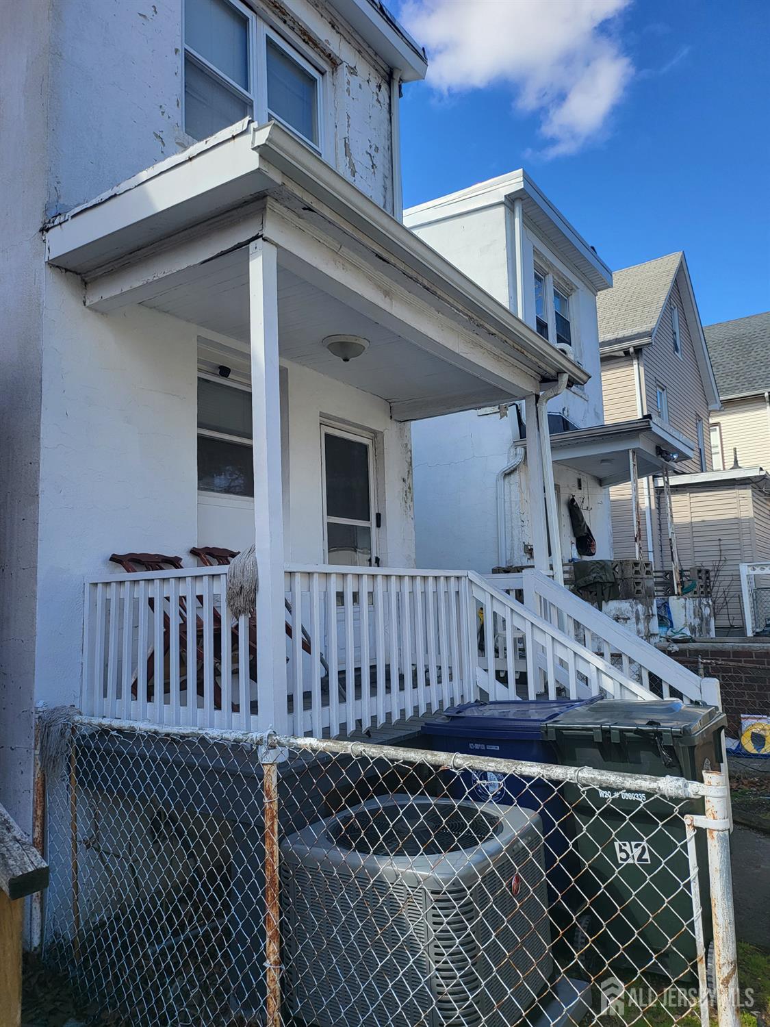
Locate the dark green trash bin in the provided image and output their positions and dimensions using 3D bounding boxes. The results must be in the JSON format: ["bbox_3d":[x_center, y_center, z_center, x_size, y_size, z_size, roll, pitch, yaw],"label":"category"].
[{"bbox_3d":[1.192,1.427,3.307,0.637,1.054,0.731,-6,-8,32],"label":"dark green trash bin"}]

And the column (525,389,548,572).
[{"bbox_3d":[1.328,0.173,6.140,0.095,2.431,0.095,-6,-8,32],"label":"column"}]

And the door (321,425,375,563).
[{"bbox_3d":[-0.308,0.286,6.210,0.051,2.043,0.875,-6,-8,32],"label":"door"}]

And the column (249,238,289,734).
[{"bbox_3d":[-0.540,-0.100,3.292,0.095,2.414,0.095,-6,-8,32],"label":"column"}]

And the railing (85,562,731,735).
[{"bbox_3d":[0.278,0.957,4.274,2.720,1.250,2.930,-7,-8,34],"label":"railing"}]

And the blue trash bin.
[{"bbox_3d":[0.672,1.521,3.786,0.646,1.045,0.714,-6,-8,32],"label":"blue trash bin"}]

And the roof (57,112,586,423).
[{"bbox_3d":[0.001,-1.310,5.242,1.646,0.400,4.267,-6,-8,32],"label":"roof"}]

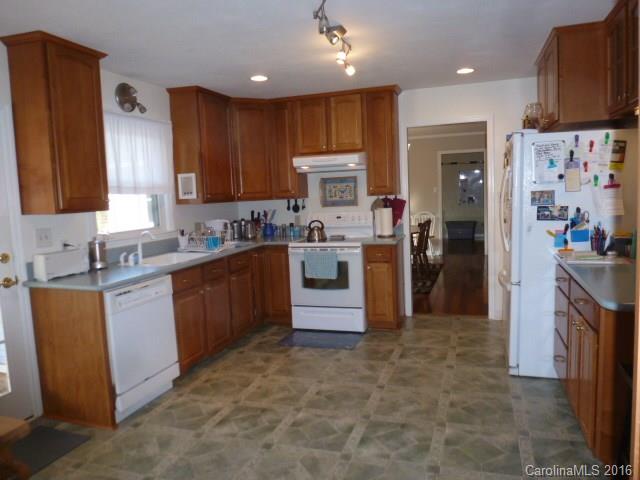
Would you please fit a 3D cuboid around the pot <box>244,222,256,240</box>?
[{"bbox_3d":[-0.819,-0.093,5.165,0.140,0.205,0.140,-3,5,0],"label":"pot"}]

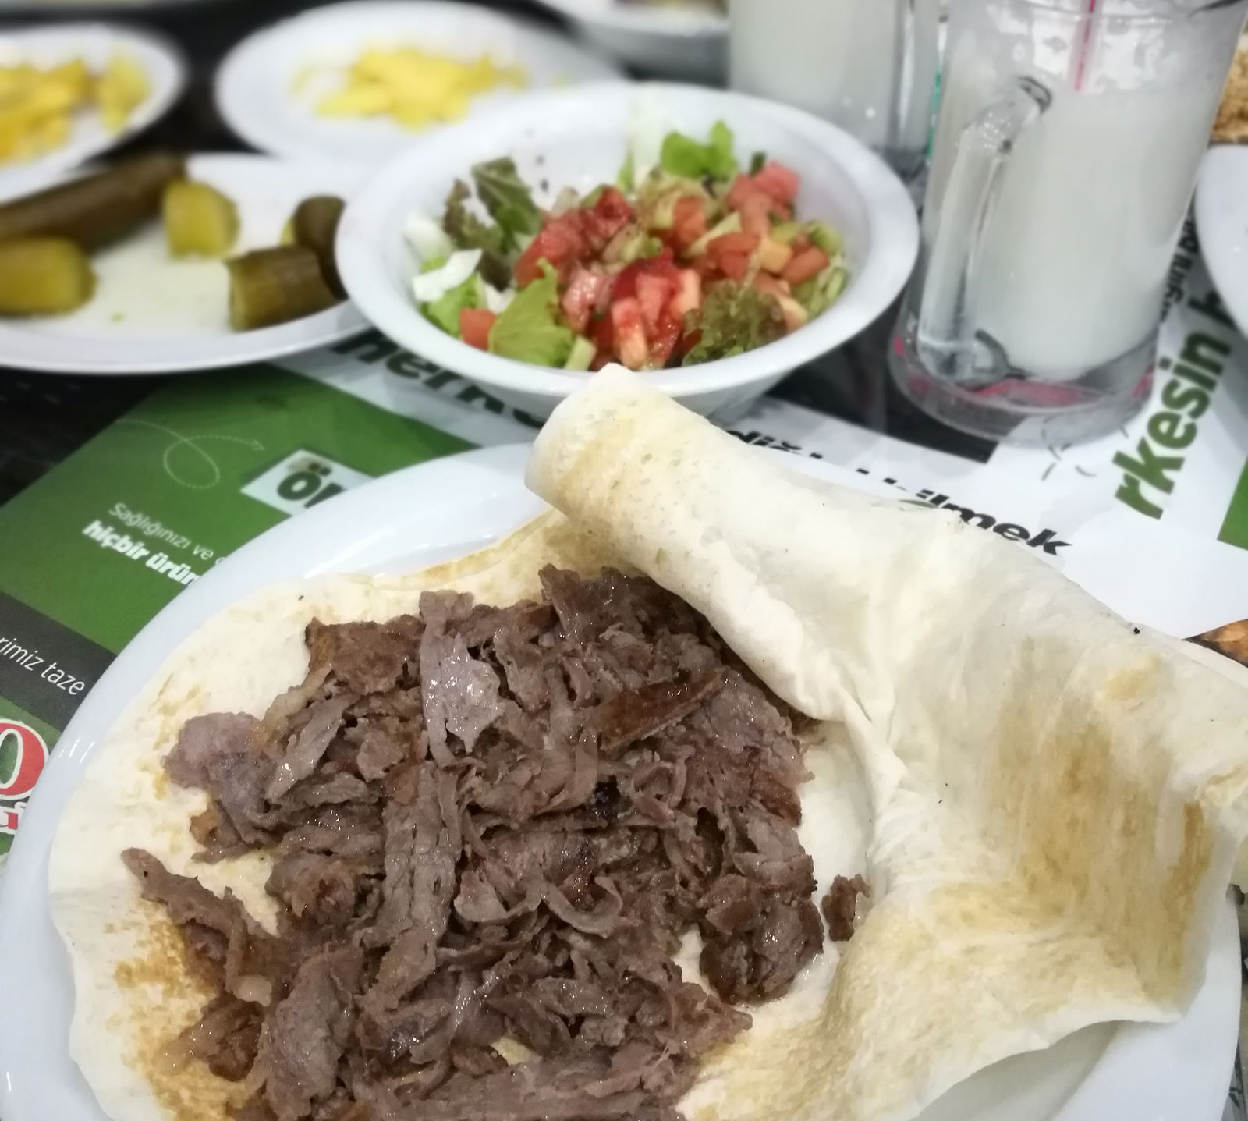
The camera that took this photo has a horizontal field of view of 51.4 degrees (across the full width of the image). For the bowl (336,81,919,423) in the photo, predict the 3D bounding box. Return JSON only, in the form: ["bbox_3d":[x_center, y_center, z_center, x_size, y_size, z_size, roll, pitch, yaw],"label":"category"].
[{"bbox_3d":[0.001,-0.103,0.468,0.203,0.048,0.203,-1,46,1],"label":"bowl"}]

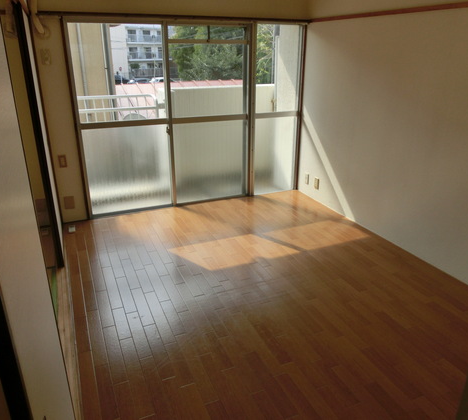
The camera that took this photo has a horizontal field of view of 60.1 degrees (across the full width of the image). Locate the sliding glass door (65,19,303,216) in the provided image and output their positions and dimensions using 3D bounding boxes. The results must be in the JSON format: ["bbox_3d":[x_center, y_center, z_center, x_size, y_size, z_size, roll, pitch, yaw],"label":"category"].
[{"bbox_3d":[-0.358,-0.921,4.087,2.288,1.786,0.100,-8,23,-21],"label":"sliding glass door"}]

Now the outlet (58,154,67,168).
[{"bbox_3d":[-1.563,-0.441,3.701,0.070,0.120,0.014,-8,23,-21],"label":"outlet"}]

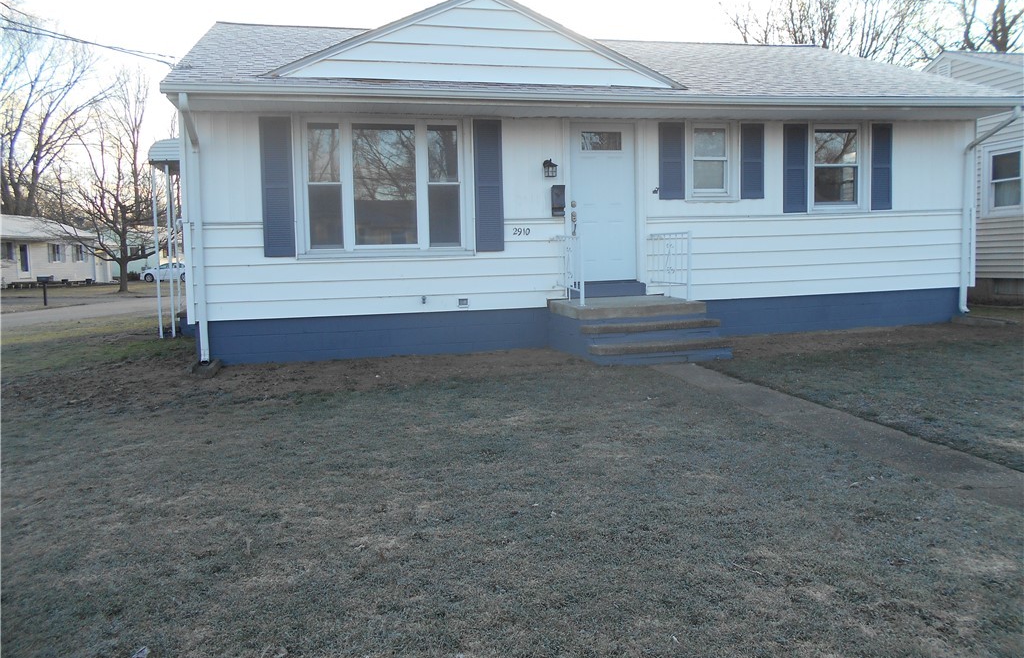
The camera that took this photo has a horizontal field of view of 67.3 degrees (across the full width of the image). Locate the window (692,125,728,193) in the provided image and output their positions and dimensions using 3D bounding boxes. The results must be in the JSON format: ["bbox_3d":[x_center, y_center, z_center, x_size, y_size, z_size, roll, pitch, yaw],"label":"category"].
[{"bbox_3d":[2.634,-2.244,10.244,0.523,0.949,0.080,-3,5,-12],"label":"window"}]

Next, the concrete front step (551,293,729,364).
[{"bbox_3d":[1.453,-0.005,9.194,1.595,0.609,1.866,-3,5,-12],"label":"concrete front step"}]

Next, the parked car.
[{"bbox_3d":[-25.678,-4.223,58.000,4.600,1.460,1.780,-4,5,-23],"label":"parked car"}]

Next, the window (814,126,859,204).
[{"bbox_3d":[4.474,-2.229,10.635,0.716,1.103,0.080,-3,5,-12],"label":"window"}]

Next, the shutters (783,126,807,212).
[{"bbox_3d":[3.853,-2.172,10.467,0.375,1.195,0.040,-3,5,-12],"label":"shutters"}]

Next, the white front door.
[{"bbox_3d":[1.195,-1.638,10.023,0.880,2.050,0.050,-3,5,-12],"label":"white front door"}]

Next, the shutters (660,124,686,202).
[{"bbox_3d":[2.097,-2.195,10.093,0.352,0.996,0.040,-3,5,-12],"label":"shutters"}]

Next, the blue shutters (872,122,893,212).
[{"bbox_3d":[5.153,-2.251,10.736,0.355,1.186,0.040,-3,5,-12],"label":"blue shutters"}]

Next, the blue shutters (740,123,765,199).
[{"bbox_3d":[3.220,-2.240,10.327,0.355,0.997,0.040,-3,5,-12],"label":"blue shutters"}]

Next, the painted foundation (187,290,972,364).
[{"bbox_3d":[1.405,-0.075,10.263,10.502,0.523,0.250,-3,5,-12],"label":"painted foundation"}]

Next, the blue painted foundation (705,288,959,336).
[{"bbox_3d":[4.563,-0.236,10.919,4.041,0.512,0.250,-3,5,-12],"label":"blue painted foundation"}]

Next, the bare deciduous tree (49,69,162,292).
[{"bbox_3d":[-20.723,-7.627,39.500,6.300,11.196,6.000,-4,5,-27],"label":"bare deciduous tree"}]

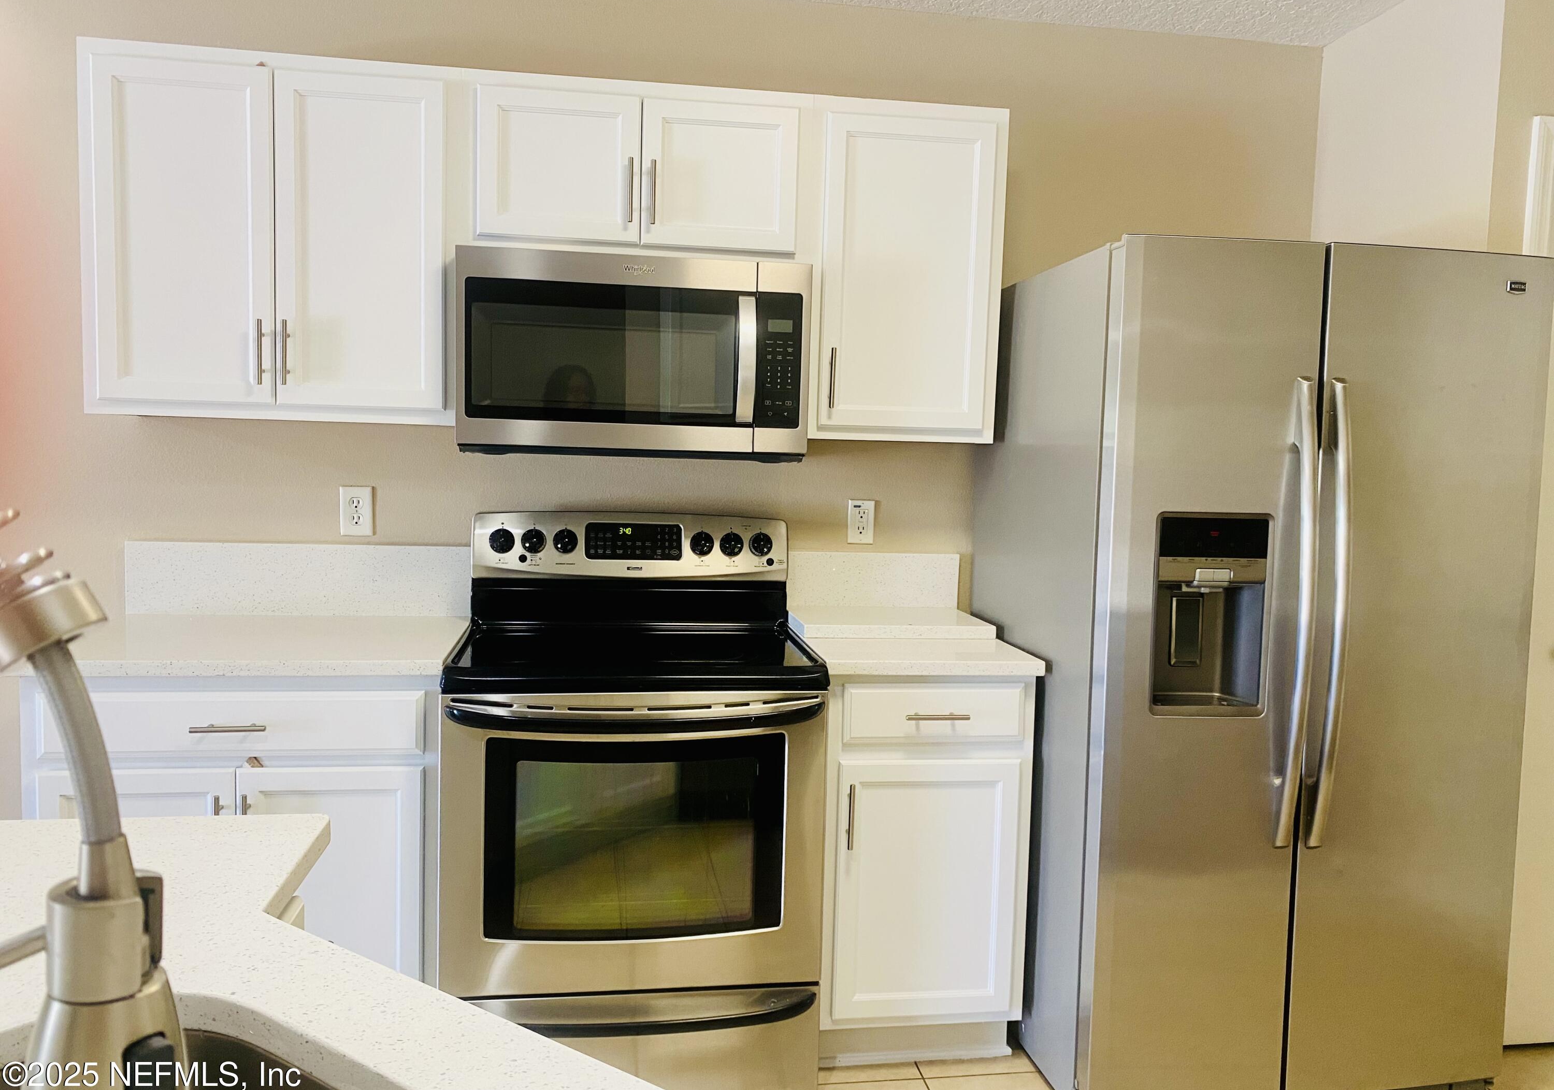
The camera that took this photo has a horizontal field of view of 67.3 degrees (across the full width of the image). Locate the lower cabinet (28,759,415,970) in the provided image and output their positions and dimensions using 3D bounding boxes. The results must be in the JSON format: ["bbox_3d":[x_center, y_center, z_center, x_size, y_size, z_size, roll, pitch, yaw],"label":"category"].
[{"bbox_3d":[-1.092,0.681,2.559,0.712,0.590,0.630,1,4,-9],"label":"lower cabinet"}]

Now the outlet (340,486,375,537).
[{"bbox_3d":[-1.017,-0.081,2.826,0.076,0.117,0.009,1,4,-9],"label":"outlet"}]

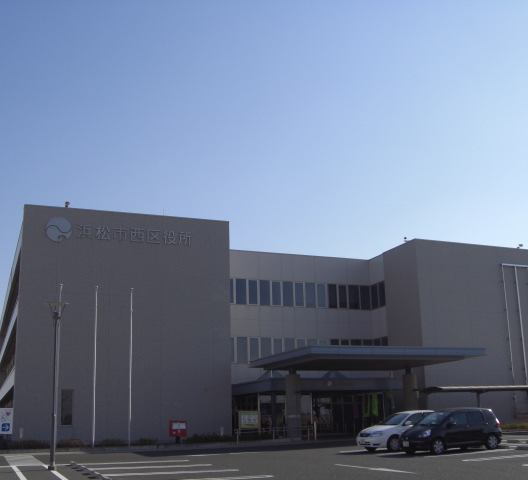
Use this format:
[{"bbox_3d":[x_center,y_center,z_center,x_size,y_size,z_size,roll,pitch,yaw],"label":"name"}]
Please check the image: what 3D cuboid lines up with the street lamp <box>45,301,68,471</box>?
[{"bbox_3d":[-6.497,4.461,21.817,0.782,5.080,0.782,4,-15,-21],"label":"street lamp"}]

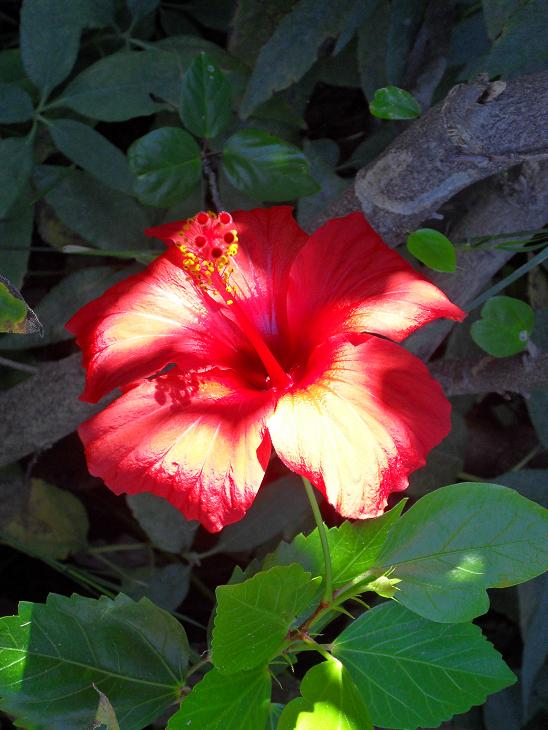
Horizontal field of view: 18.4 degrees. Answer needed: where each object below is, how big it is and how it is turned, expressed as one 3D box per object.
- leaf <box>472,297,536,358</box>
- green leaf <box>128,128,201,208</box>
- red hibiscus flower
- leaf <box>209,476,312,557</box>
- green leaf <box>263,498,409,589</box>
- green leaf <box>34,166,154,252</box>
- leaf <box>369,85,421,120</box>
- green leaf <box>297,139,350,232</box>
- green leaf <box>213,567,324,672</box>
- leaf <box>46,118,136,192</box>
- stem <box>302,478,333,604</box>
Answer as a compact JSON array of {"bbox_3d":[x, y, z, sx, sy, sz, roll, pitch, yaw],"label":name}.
[{"bbox_3d":[0.090,-0.016,0.665,0.021,0.007,0.024,32,74,11],"label":"leaf"},{"bbox_3d":[-0.042,-0.075,0.645,0.030,0.010,0.031,-15,71,-5],"label":"green leaf"},{"bbox_3d":[-0.002,0.001,0.575,0.130,0.068,0.114,0,60,12],"label":"red hibiscus flower"},{"bbox_3d":[-0.004,0.059,0.660,0.049,0.010,0.027,-39,73,-14],"label":"leaf"},{"bbox_3d":[0.023,0.064,0.605,0.037,0.014,0.043,38,71,15],"label":"green leaf"},{"bbox_3d":[-0.075,-0.065,0.700,0.059,0.010,0.028,33,74,11],"label":"green leaf"},{"bbox_3d":[0.049,-0.106,0.680,0.021,0.007,0.014,10,69,4],"label":"leaf"},{"bbox_3d":[0.021,-0.074,0.700,0.022,0.010,0.043,8,71,3],"label":"green leaf"},{"bbox_3d":[-0.003,0.088,0.585,0.031,0.014,0.035,28,70,4],"label":"green leaf"},{"bbox_3d":[-0.074,-0.085,0.690,0.050,0.010,0.019,38,75,12],"label":"leaf"},{"bbox_3d":[0.015,0.063,0.606,0.006,0.009,0.048,-11,75,0],"label":"stem"}]

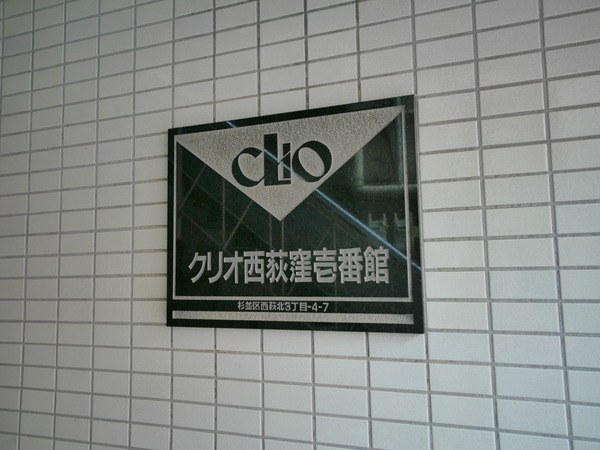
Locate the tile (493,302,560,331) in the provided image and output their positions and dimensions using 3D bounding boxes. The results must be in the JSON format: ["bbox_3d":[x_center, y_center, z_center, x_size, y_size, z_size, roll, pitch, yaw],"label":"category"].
[{"bbox_3d":[0.353,0.144,0.761,0.095,0.045,0.008,-3,-6,20],"label":"tile"}]

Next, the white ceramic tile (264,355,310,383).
[{"bbox_3d":[-0.021,0.265,0.892,0.095,0.045,0.008,-3,-6,20],"label":"white ceramic tile"}]

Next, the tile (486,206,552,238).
[{"bbox_3d":[0.351,-0.005,0.777,0.095,0.045,0.008,-3,-6,20],"label":"tile"}]

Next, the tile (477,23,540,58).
[{"bbox_3d":[0.346,-0.304,0.806,0.095,0.044,0.008,-3,-6,20],"label":"tile"}]

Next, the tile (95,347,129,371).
[{"bbox_3d":[-0.396,0.283,1.026,0.095,0.045,0.008,-3,-6,20],"label":"tile"}]

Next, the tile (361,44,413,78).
[{"bbox_3d":[0.156,-0.293,0.873,0.095,0.045,0.008,-3,-6,20],"label":"tile"}]

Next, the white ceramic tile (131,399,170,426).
[{"bbox_3d":[-0.301,0.378,0.984,0.095,0.045,0.009,-3,-6,20],"label":"white ceramic tile"}]

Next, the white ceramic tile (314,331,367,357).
[{"bbox_3d":[0.072,0.210,0.863,0.095,0.045,0.008,-3,-6,20],"label":"white ceramic tile"}]

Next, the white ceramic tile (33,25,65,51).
[{"bbox_3d":[-0.602,-0.450,1.172,0.095,0.045,0.008,-3,-6,20],"label":"white ceramic tile"}]

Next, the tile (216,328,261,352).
[{"bbox_3d":[-0.116,0.219,0.934,0.095,0.044,0.008,-3,-6,20],"label":"tile"}]

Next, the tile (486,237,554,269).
[{"bbox_3d":[0.352,0.045,0.772,0.095,0.045,0.008,-3,-6,20],"label":"tile"}]

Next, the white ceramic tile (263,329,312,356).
[{"bbox_3d":[-0.022,0.215,0.897,0.095,0.045,0.008,-3,-6,20],"label":"white ceramic tile"}]

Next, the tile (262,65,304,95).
[{"bbox_3d":[-0.032,-0.282,0.941,0.095,0.045,0.009,-3,-6,20],"label":"tile"}]

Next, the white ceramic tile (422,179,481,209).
[{"bbox_3d":[0.255,-0.050,0.817,0.095,0.044,0.008,-3,-6,20],"label":"white ceramic tile"}]

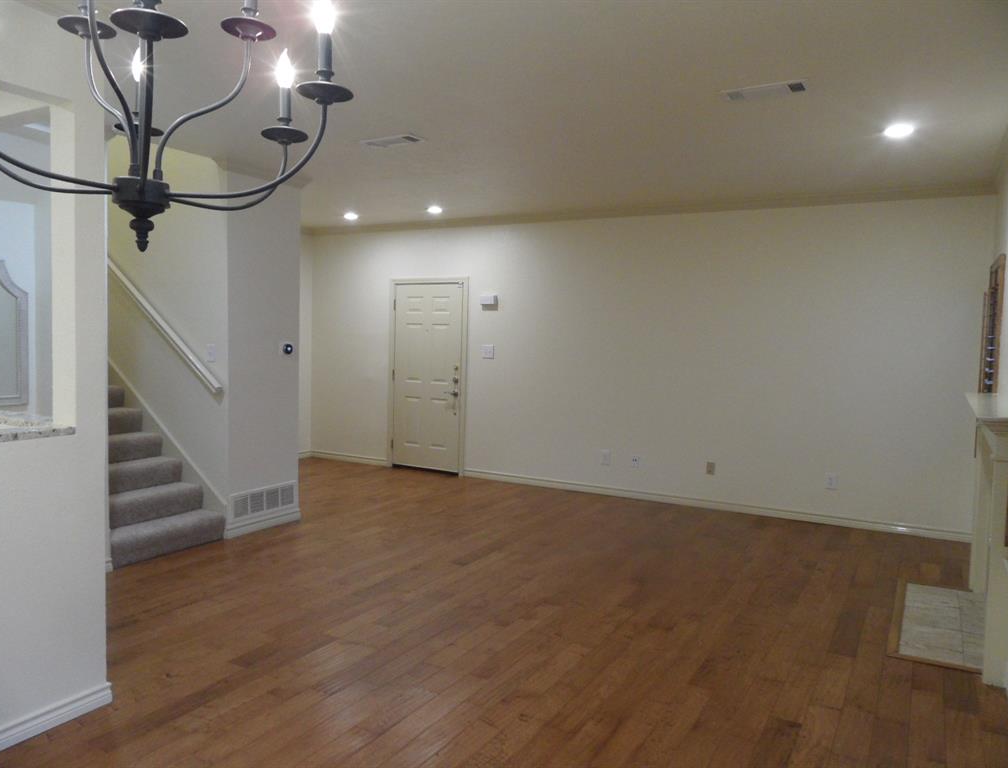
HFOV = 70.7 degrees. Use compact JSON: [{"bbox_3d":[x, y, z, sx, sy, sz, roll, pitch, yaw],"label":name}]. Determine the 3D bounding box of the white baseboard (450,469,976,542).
[{"bbox_3d":[1.630,1.076,6.618,4.648,0.090,0.016,3,4,28],"label":"white baseboard"}]

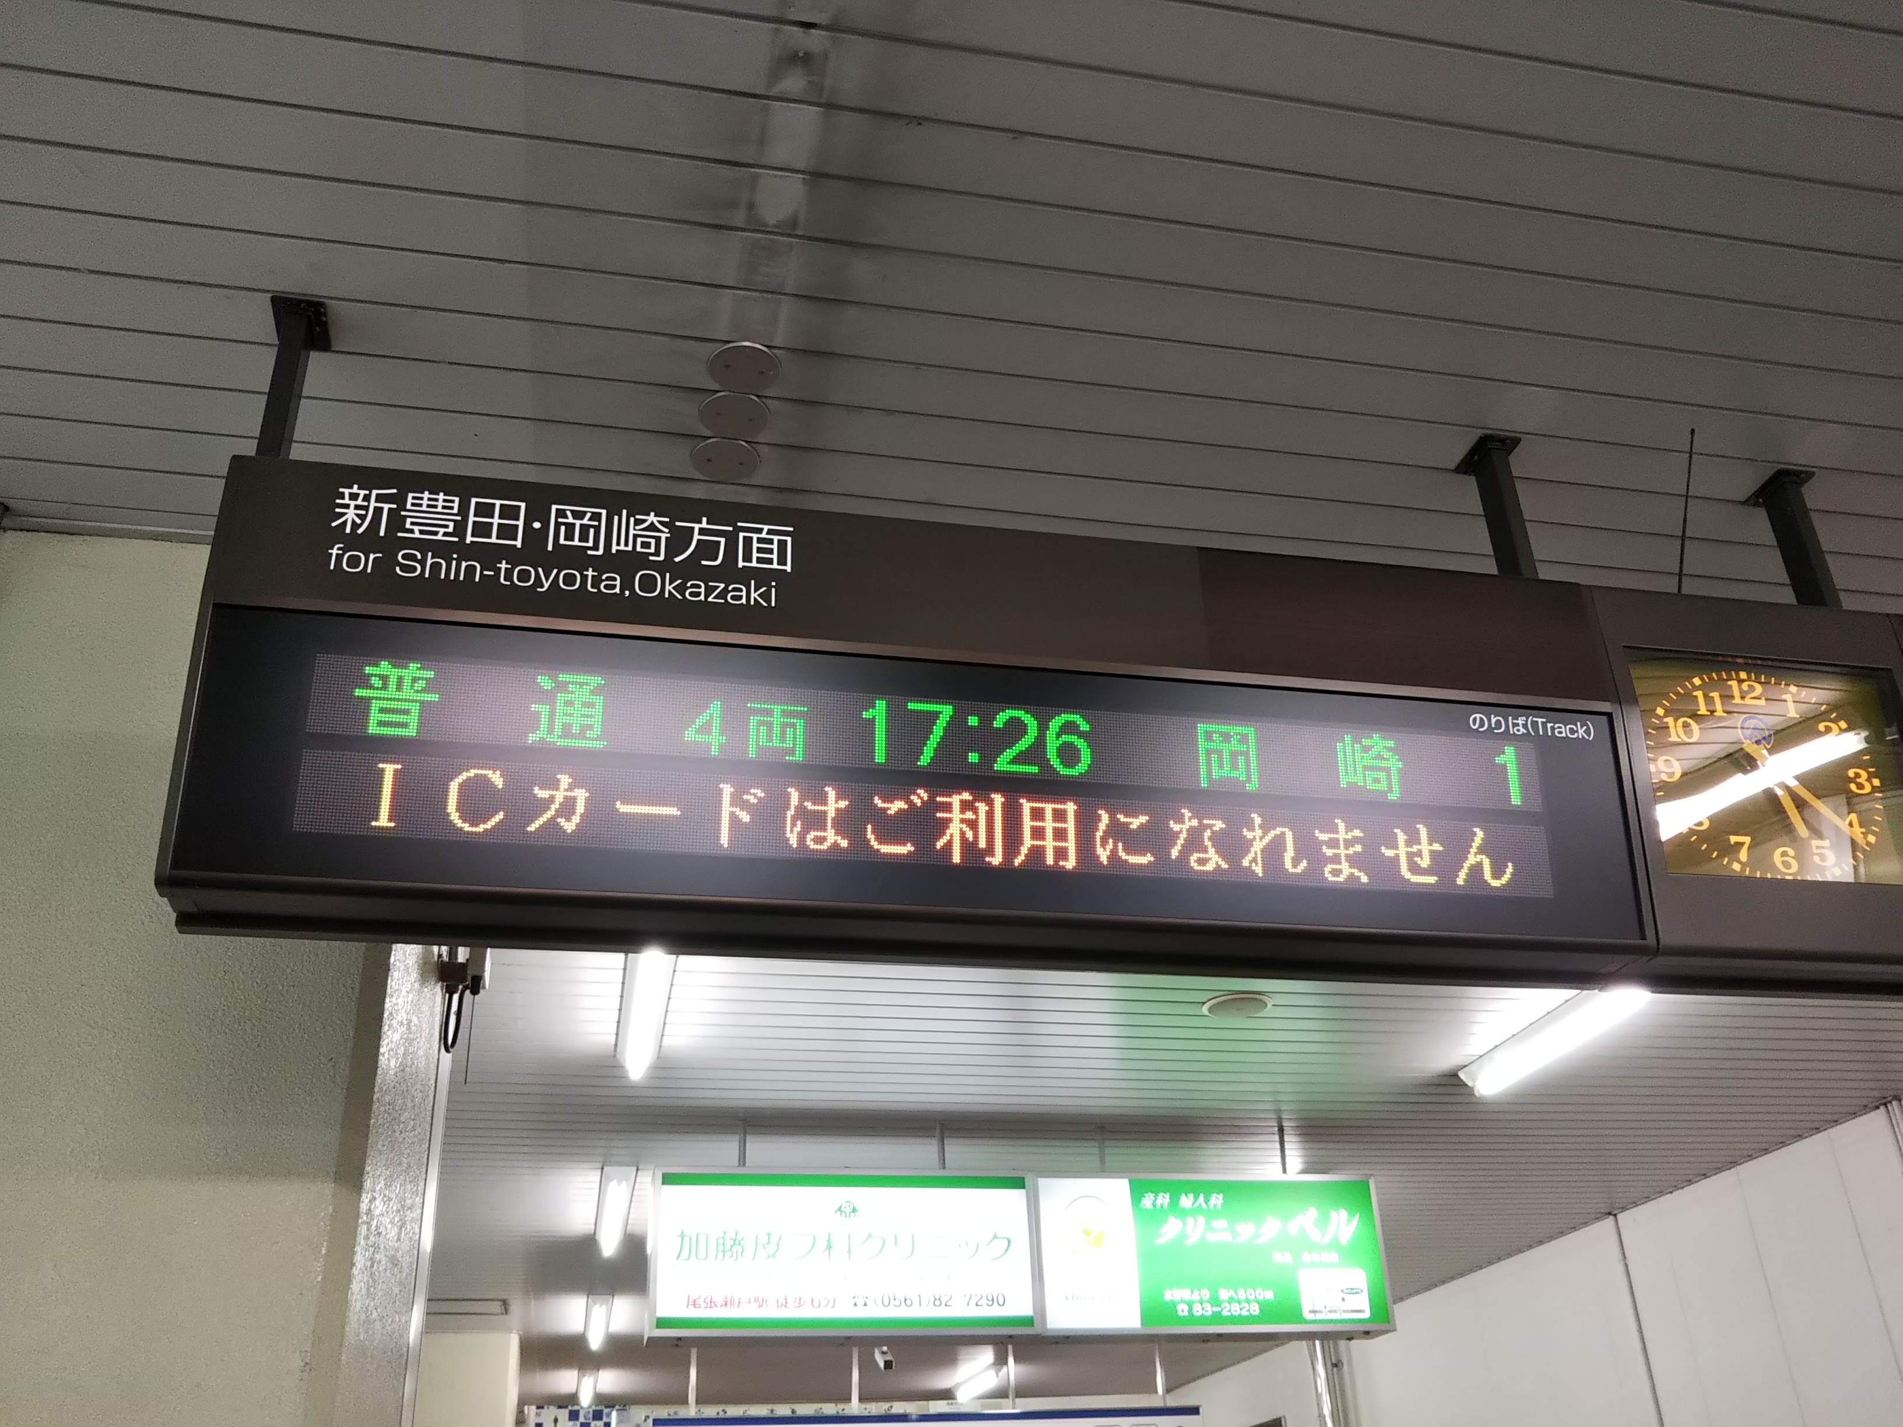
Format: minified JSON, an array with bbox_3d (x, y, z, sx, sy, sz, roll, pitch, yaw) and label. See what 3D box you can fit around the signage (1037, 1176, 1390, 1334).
[{"bbox_3d":[0.882,1.887,5.723,1.248,0.522,0.214,4,-30,-12],"label":"signage"}]

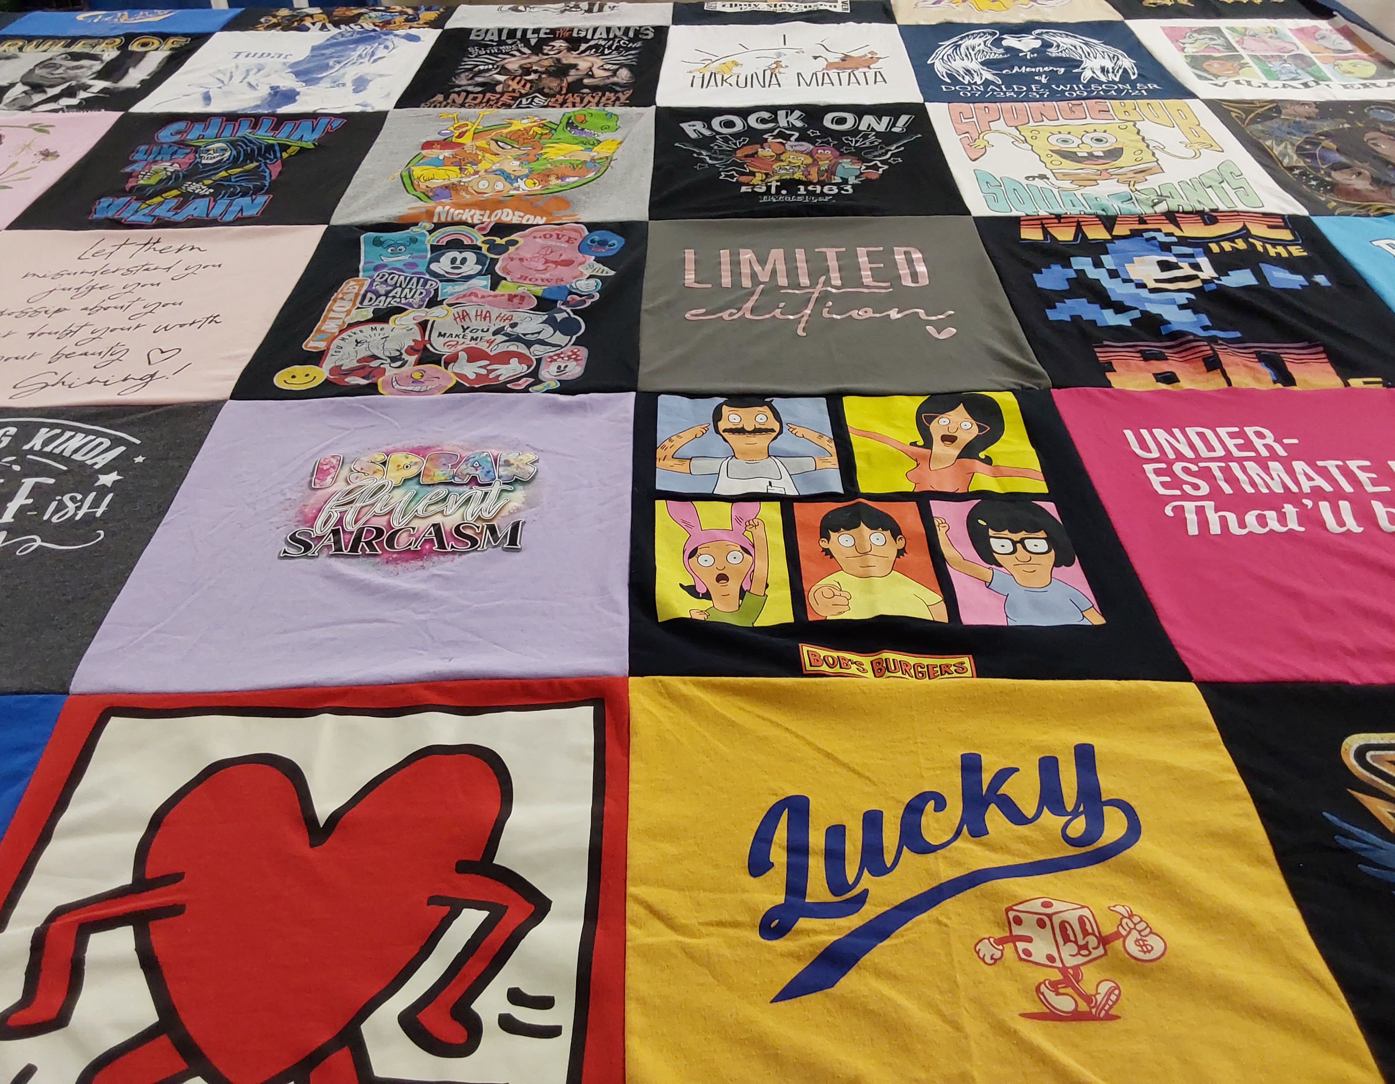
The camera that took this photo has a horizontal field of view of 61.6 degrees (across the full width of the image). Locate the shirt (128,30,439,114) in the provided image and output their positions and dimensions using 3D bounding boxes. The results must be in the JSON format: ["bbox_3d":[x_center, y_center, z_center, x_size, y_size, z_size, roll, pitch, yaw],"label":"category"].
[{"bbox_3d":[-0.603,-0.715,1.768,0.373,0.020,0.376,0,40,1],"label":"shirt"}]

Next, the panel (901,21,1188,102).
[{"bbox_3d":[0.504,-0.725,1.760,0.382,0.020,0.378,0,40,1],"label":"panel"}]

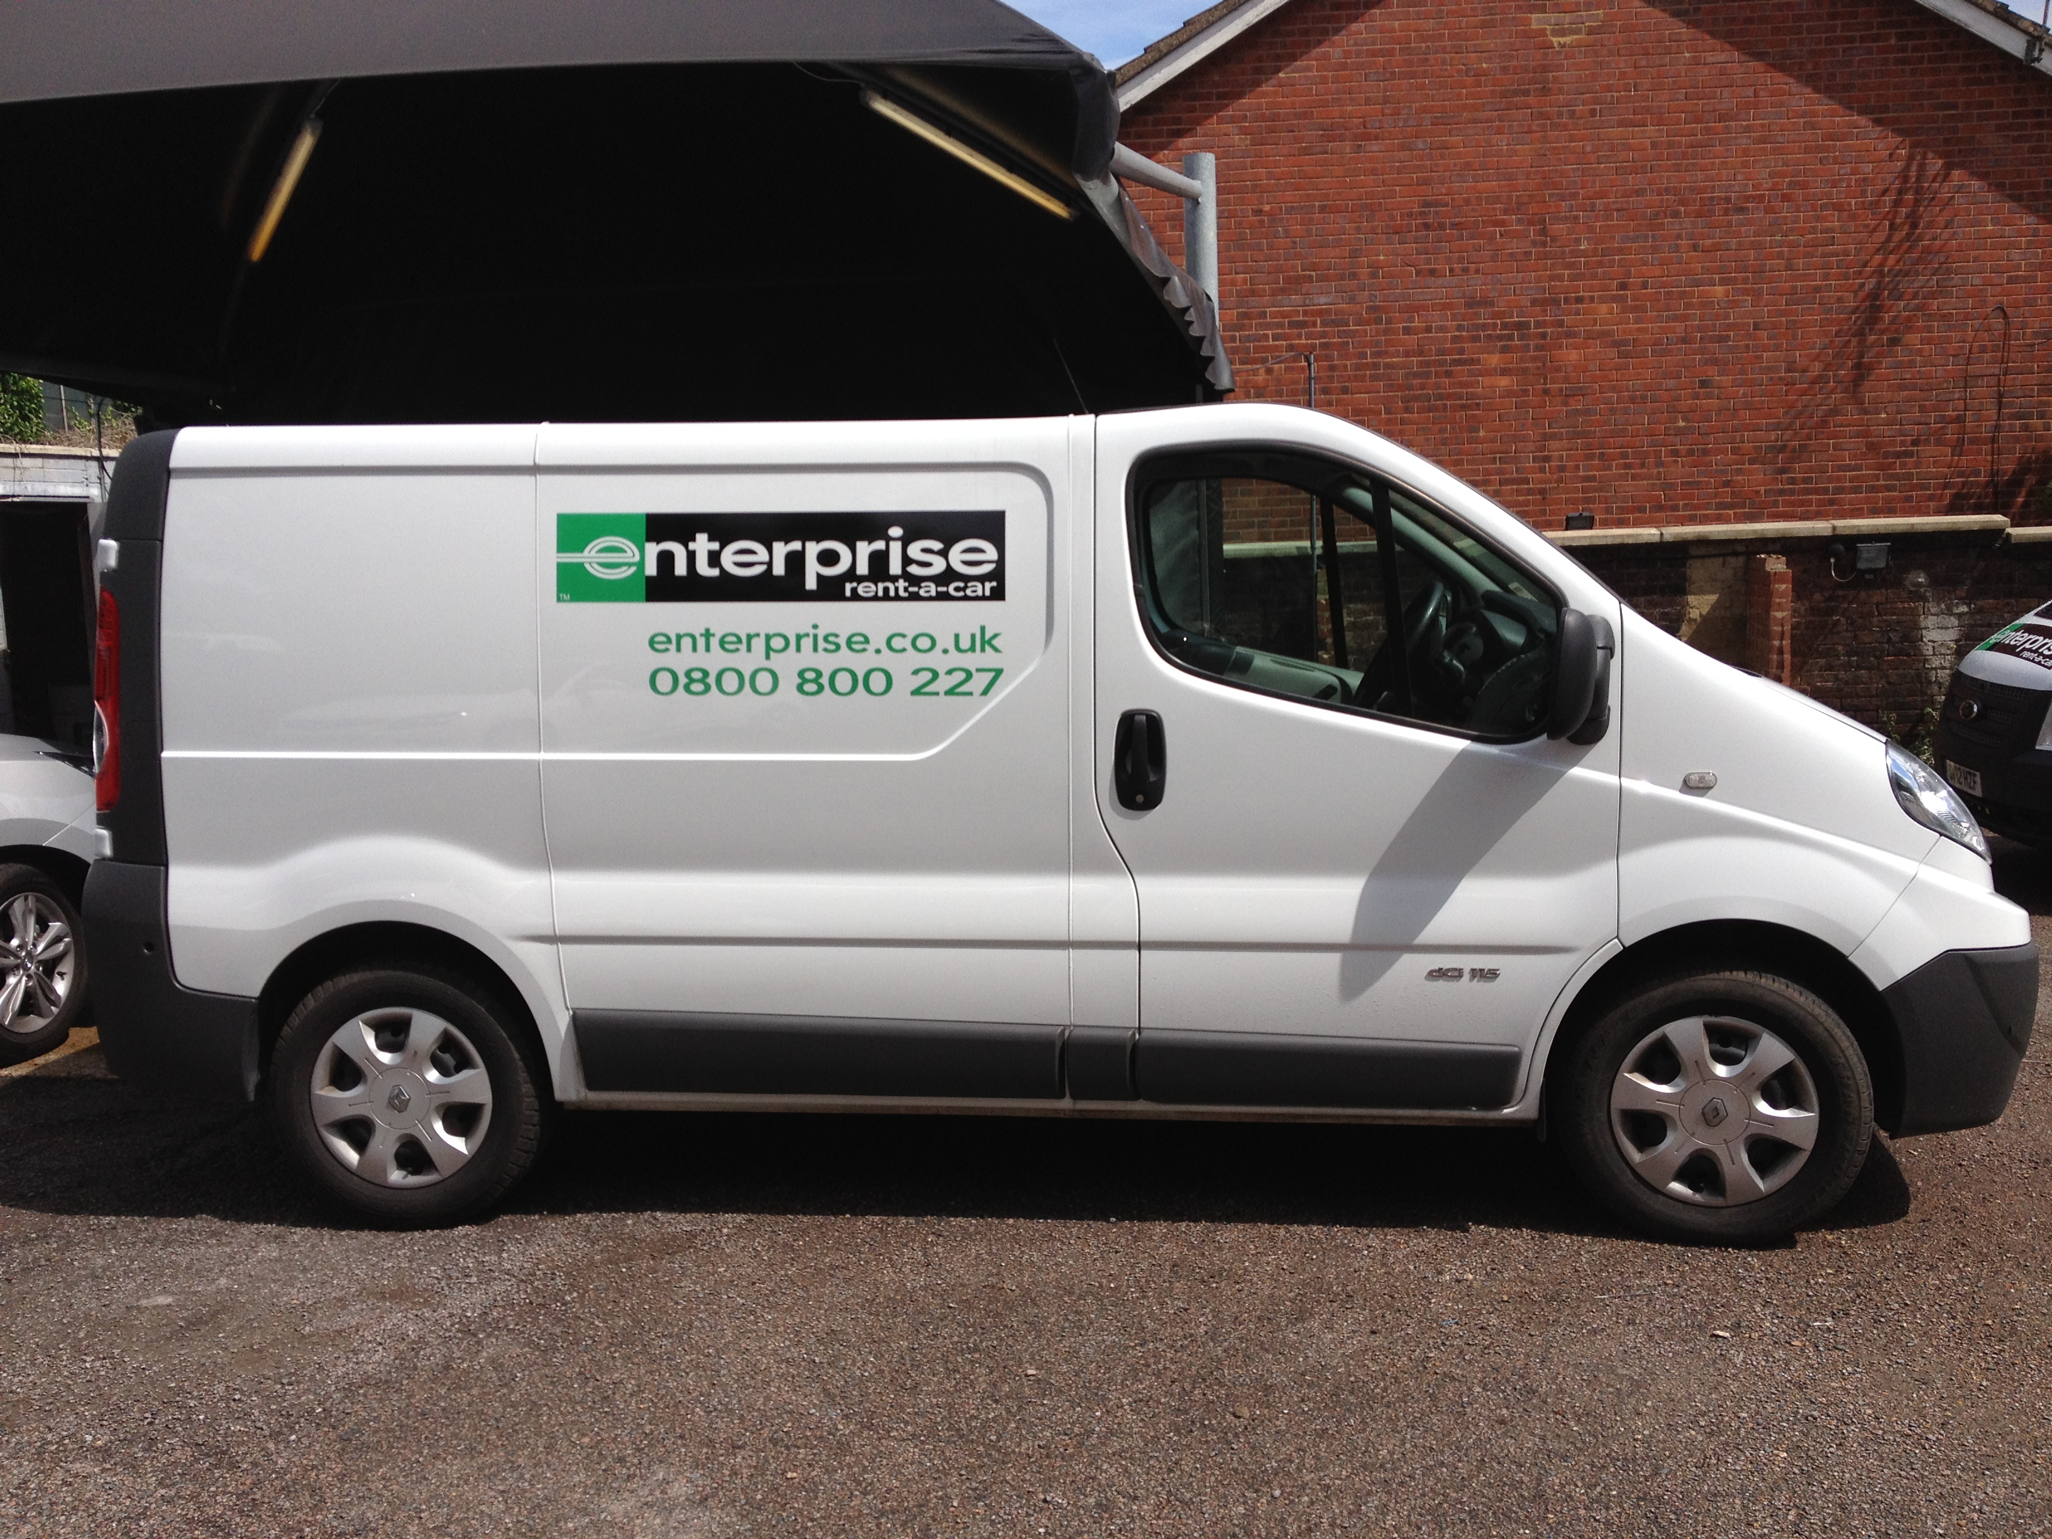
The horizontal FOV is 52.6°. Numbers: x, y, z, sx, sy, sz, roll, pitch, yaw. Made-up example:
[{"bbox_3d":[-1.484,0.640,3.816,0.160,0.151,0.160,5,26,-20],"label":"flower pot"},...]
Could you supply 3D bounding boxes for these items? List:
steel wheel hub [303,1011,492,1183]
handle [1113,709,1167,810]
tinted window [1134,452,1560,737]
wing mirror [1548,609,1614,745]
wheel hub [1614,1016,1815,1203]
[{"bbox_3d":[-1.502,0.791,5.027,0.447,0.447,0.090,0,7,4],"label":"steel wheel hub"},{"bbox_3d":[0.258,-0.021,4.709,0.122,0.235,0.060,0,7,4],"label":"handle"},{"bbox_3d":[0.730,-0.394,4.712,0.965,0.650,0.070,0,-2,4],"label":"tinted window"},{"bbox_3d":[1.212,-0.202,4.547,0.135,0.290,0.215,0,7,4],"label":"wing mirror"},{"bbox_3d":[1.590,0.783,4.788,0.447,0.447,0.090,1,7,12],"label":"wheel hub"}]

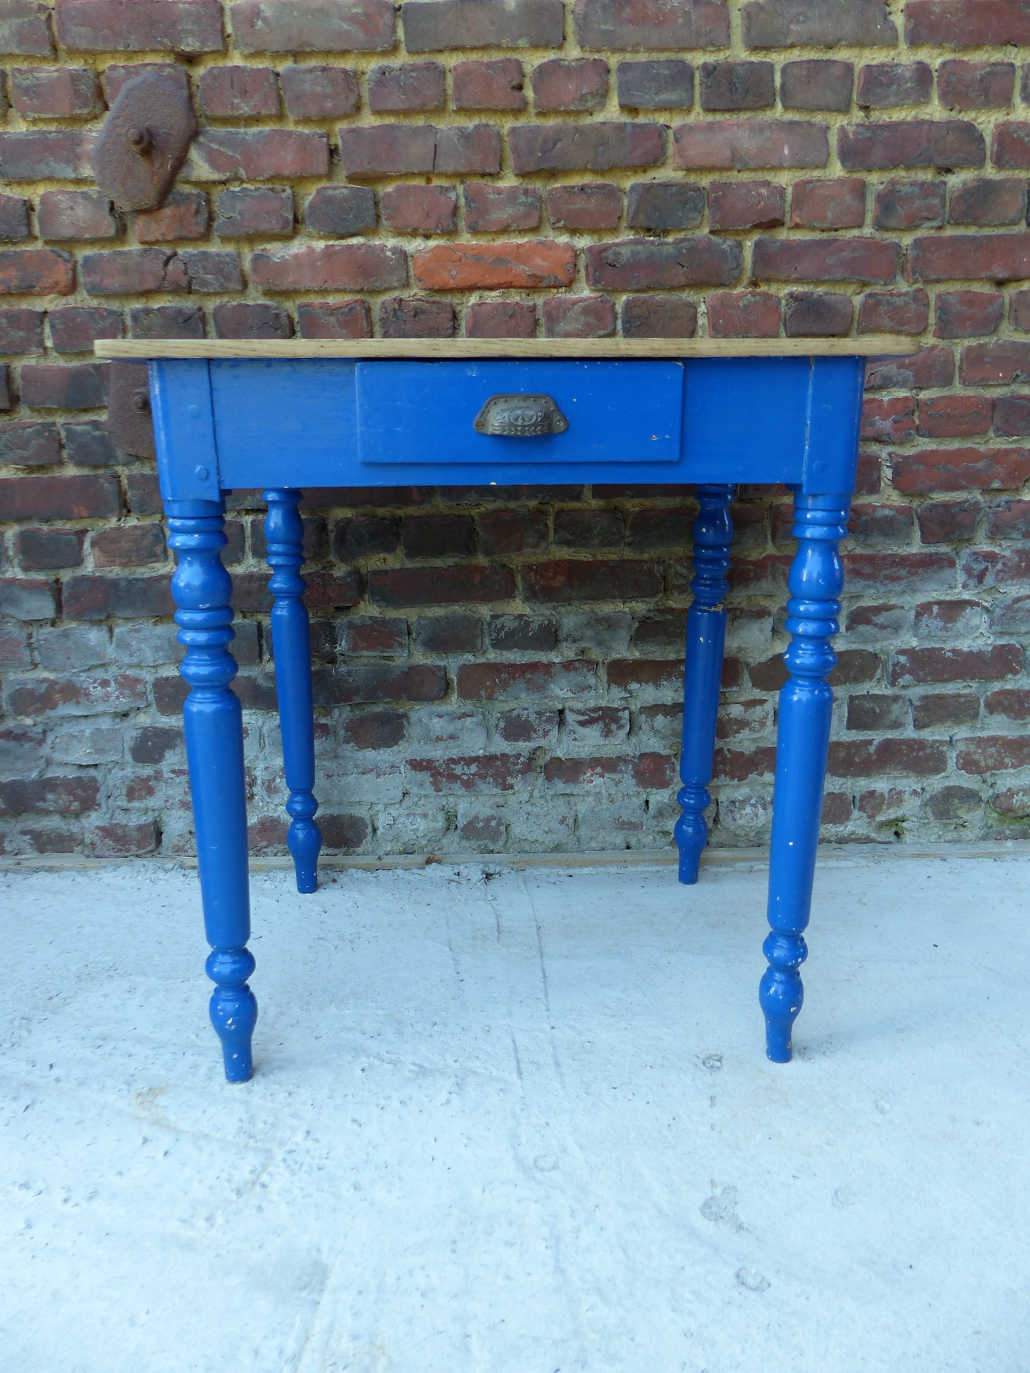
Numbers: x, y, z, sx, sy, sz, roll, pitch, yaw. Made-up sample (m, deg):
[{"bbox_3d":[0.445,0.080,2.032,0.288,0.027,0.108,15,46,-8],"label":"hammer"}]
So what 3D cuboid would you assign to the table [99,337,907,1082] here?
[{"bbox_3d":[-0.011,-0.004,1.258,0.712,0.750,0.578,-1,14,-2],"label":"table"}]

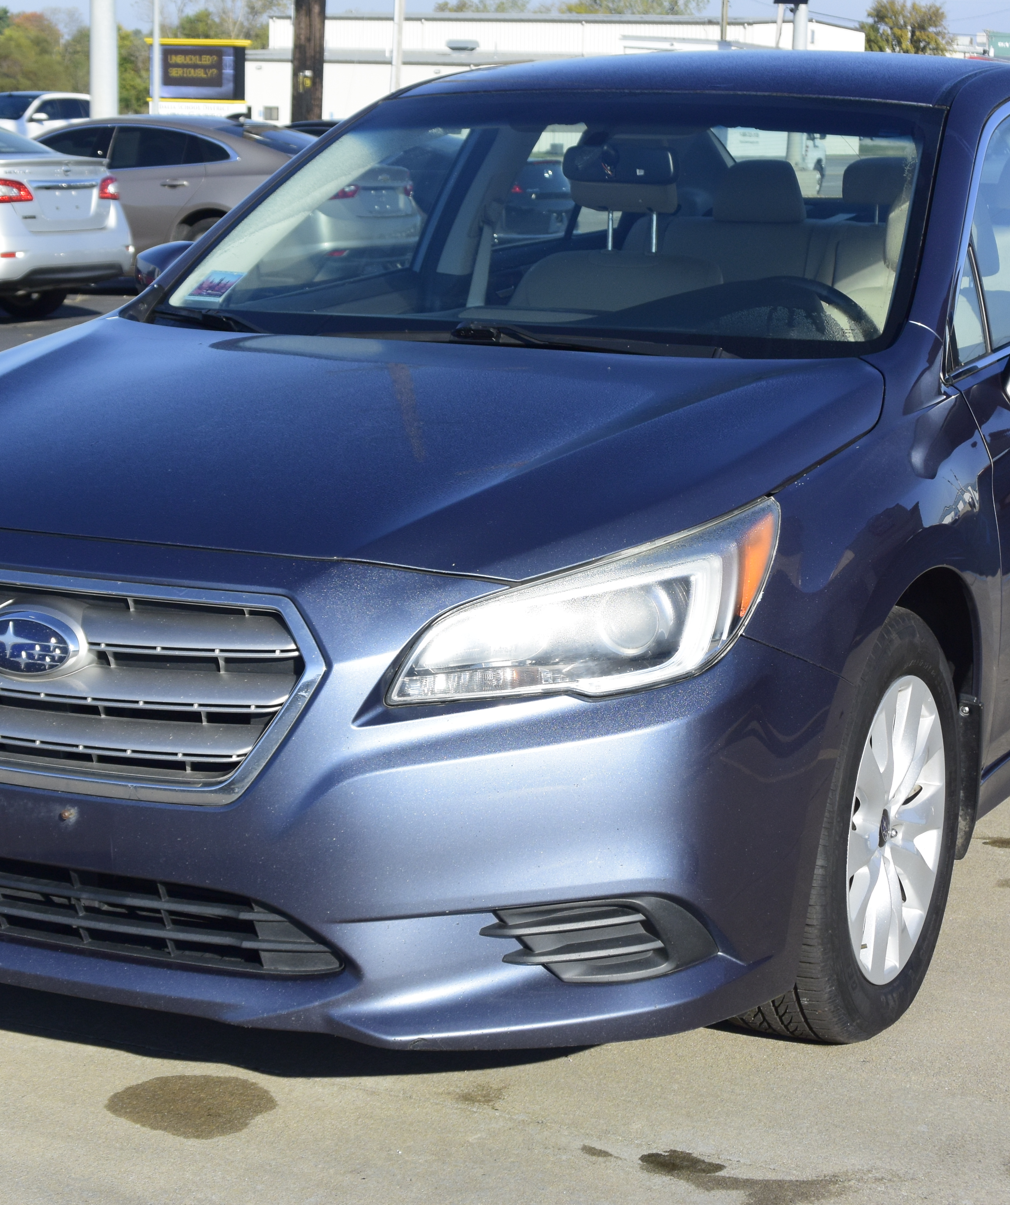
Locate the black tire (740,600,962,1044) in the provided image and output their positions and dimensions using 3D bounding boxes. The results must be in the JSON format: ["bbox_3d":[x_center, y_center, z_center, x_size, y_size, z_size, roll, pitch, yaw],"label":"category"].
[{"bbox_3d":[0.491,0.317,3.805,0.230,0.680,0.680,6,12,26],"label":"black tire"}]

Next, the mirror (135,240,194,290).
[{"bbox_3d":[-0.698,-0.609,5.164,0.240,0.210,0.190,6,12,26],"label":"mirror"}]

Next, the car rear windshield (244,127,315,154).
[{"bbox_3d":[-1.739,-3.818,21.160,0.880,0.140,1.250,29,22,21],"label":"car rear windshield"}]

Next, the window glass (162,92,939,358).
[{"bbox_3d":[0.089,-0.688,4.644,1.420,0.140,0.880,6,42,26],"label":"window glass"}]

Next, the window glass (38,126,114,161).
[{"bbox_3d":[-3.742,-3.920,22.064,1.000,0.420,0.070,7,-10,33],"label":"window glass"}]

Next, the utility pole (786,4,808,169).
[{"bbox_3d":[8.045,-14.315,69.544,0.400,5.000,0.400,1,11,0],"label":"utility pole"}]

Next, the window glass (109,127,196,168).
[{"bbox_3d":[-2.804,-3.601,20.300,0.780,0.360,0.070,6,-10,27],"label":"window glass"}]

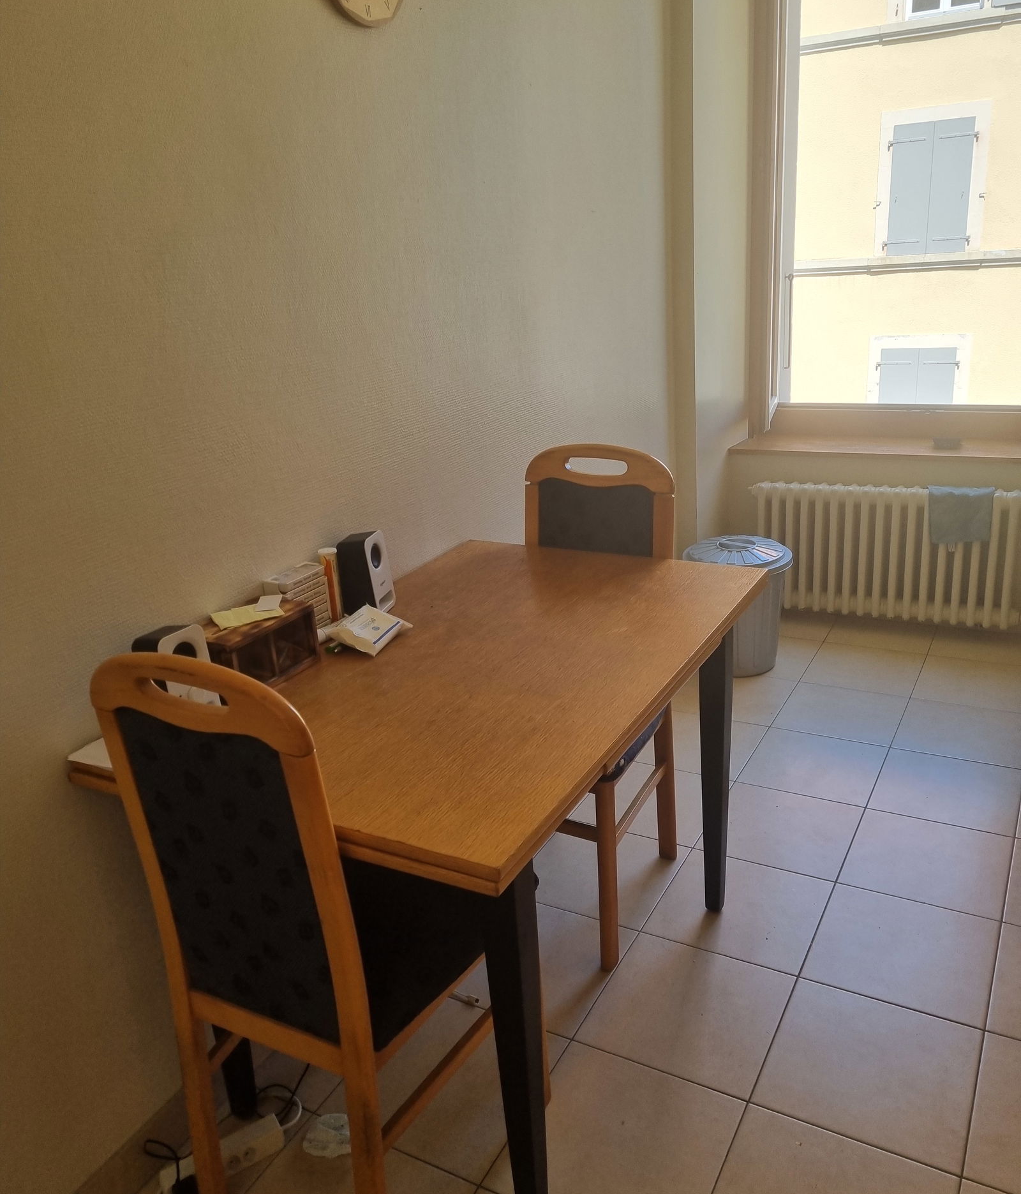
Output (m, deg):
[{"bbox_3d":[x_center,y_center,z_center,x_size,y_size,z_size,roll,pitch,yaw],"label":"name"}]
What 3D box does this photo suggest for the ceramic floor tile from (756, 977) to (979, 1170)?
[{"bbox_3d":[0.635,0.830,1.800,0.333,0.010,0.333,7,23,28],"label":"ceramic floor tile"}]

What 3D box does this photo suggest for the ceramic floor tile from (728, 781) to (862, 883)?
[{"bbox_3d":[0.665,0.570,2.505,0.333,0.010,0.333,7,23,28],"label":"ceramic floor tile"}]

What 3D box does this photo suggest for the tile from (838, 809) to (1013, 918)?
[{"bbox_3d":[0.959,0.607,2.345,0.333,0.010,0.333,7,23,28],"label":"tile"}]

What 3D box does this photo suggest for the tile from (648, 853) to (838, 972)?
[{"bbox_3d":[0.503,0.681,2.232,0.333,0.010,0.333,7,23,28],"label":"tile"}]

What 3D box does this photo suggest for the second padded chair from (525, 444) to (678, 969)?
[{"bbox_3d":[0.109,0.205,2.175,0.415,0.976,0.480,7,23,28],"label":"second padded chair"}]

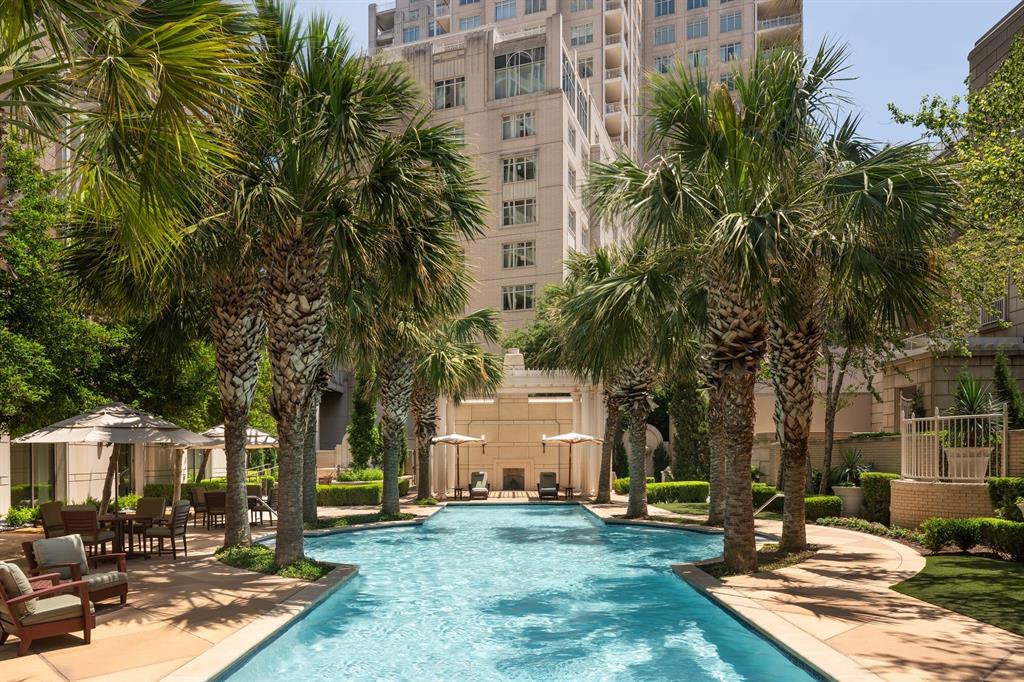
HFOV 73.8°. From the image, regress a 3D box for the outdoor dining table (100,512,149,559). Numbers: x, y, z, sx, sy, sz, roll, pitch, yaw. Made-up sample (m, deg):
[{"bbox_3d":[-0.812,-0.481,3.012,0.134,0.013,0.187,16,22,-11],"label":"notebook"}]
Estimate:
[{"bbox_3d":[-6.183,3.080,10.750,1.100,0.670,1.100,0,-7,0],"label":"outdoor dining table"}]

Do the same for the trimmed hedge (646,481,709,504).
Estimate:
[{"bbox_3d":[5.439,5.056,22.700,2.250,0.600,1.200,0,-7,0],"label":"trimmed hedge"}]

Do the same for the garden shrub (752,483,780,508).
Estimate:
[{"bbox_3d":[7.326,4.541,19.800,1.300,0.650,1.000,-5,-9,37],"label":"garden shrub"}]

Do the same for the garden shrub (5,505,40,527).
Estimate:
[{"bbox_3d":[-11.549,4.105,16.100,0.820,0.510,0.720,0,-5,0],"label":"garden shrub"}]

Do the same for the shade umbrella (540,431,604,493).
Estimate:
[{"bbox_3d":[2.287,4.688,25.800,2.250,2.480,2.250,0,-6,0],"label":"shade umbrella"}]

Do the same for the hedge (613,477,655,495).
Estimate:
[{"bbox_3d":[4.916,5.843,27.500,1.650,0.620,1.200,0,-7,0],"label":"hedge"}]

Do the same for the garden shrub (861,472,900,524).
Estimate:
[{"bbox_3d":[8.964,3.831,16.600,0.900,1.150,1.000,0,-5,0],"label":"garden shrub"}]

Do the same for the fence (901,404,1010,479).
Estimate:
[{"bbox_3d":[8.894,2.103,14.000,0.800,1.480,2.700,1,-5,-14],"label":"fence"}]

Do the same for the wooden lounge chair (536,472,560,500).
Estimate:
[{"bbox_3d":[1.364,5.437,25.500,0.800,1.020,1.450,0,-6,0],"label":"wooden lounge chair"}]

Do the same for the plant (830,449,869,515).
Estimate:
[{"bbox_3d":[8.793,3.657,17.700,1.030,1.700,1.030,0,-7,0],"label":"plant"}]

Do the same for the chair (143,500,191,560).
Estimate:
[{"bbox_3d":[-5.351,2.936,10.600,0.600,0.920,0.560,0,-7,0],"label":"chair"}]

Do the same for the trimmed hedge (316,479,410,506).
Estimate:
[{"bbox_3d":[-5.404,5.532,25.000,2.600,0.720,4.200,0,-6,0],"label":"trimmed hedge"}]

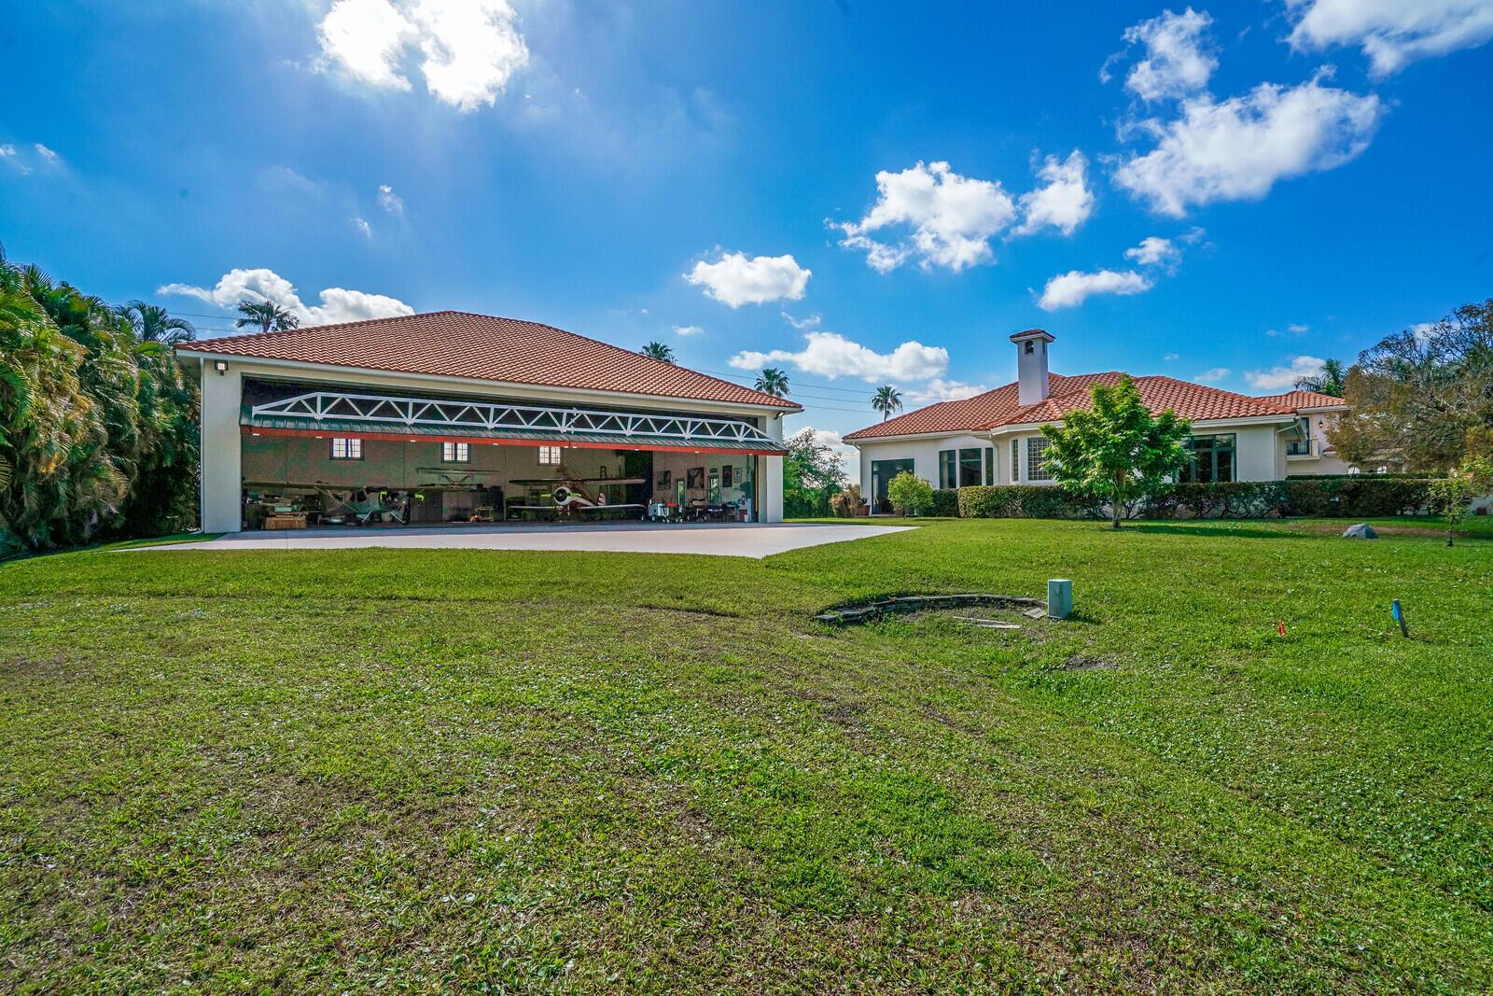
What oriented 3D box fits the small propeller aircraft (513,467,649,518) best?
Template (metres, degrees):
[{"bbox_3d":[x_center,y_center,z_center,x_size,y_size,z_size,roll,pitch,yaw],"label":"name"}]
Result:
[{"bbox_3d":[-7.977,0.050,33.000,6.700,2.250,6.000,0,0,9],"label":"small propeller aircraft"}]

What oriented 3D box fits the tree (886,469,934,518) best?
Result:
[{"bbox_3d":[7.089,-0.150,28.800,2.100,2.100,2.000,0,0,0],"label":"tree"}]

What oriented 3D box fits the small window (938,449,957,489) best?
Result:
[{"bbox_3d":[9.553,-1.330,31.500,0.150,1.880,0.950,0,0,-37],"label":"small window"}]

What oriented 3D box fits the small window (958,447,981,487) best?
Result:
[{"bbox_3d":[10.363,-1.370,30.700,1.000,1.850,0.150,0,0,38],"label":"small window"}]

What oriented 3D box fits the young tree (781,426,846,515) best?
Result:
[{"bbox_3d":[4.001,-1.600,41.000,4.300,5.600,4.200,0,0,0],"label":"young tree"}]

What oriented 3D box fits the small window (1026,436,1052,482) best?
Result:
[{"bbox_3d":[12.677,-1.640,28.500,1.250,1.820,0.130,0,0,44],"label":"small window"}]

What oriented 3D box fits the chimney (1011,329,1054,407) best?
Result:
[{"bbox_3d":[14.304,-6.450,33.100,1.600,4.000,1.450,0,0,45],"label":"chimney"}]

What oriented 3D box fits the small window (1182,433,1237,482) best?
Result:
[{"bbox_3d":[17.894,-1.450,25.800,2.100,2.150,0.150,0,0,45],"label":"small window"}]

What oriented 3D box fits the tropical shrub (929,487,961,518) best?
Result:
[{"bbox_3d":[8.993,0.220,30.000,1.900,1.300,1.100,0,0,45],"label":"tropical shrub"}]

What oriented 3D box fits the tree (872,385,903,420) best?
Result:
[{"bbox_3d":[15.742,-5.700,74.000,3.600,13.800,3.600,0,0,0],"label":"tree"}]

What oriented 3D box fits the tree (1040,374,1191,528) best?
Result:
[{"bbox_3d":[11.796,-1.500,21.200,4.700,4.900,4.600,0,0,0],"label":"tree"}]

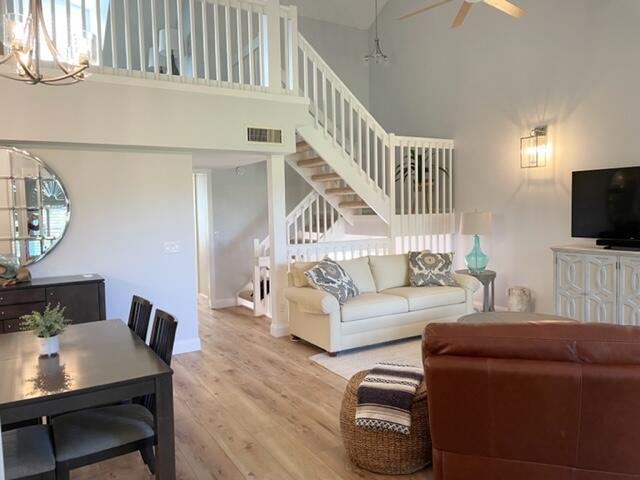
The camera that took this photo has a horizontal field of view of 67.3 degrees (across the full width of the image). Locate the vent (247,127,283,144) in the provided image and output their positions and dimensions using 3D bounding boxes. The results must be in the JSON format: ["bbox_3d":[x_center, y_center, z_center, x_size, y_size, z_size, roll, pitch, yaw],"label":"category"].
[{"bbox_3d":[-0.569,-1.093,5.023,0.410,0.165,0.030,-3,4,-31],"label":"vent"}]

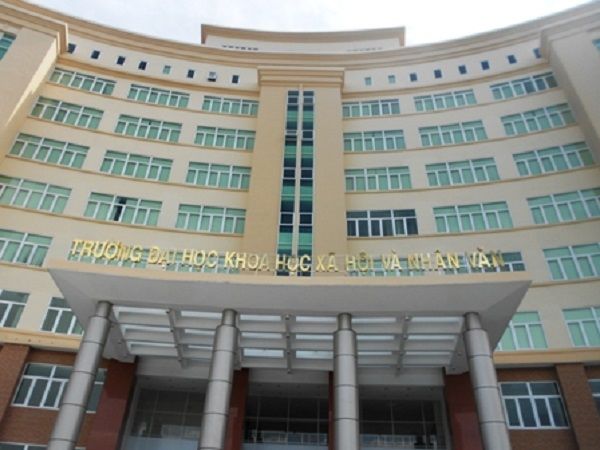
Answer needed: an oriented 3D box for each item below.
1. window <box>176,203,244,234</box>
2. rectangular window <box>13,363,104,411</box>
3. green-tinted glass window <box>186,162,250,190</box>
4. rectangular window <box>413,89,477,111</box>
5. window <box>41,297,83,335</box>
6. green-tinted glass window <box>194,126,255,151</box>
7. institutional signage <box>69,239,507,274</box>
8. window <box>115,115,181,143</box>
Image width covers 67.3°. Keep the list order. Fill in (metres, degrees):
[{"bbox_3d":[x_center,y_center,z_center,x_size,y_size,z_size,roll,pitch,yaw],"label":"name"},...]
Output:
[{"bbox_3d":[-5.671,-0.378,28.959,4.344,1.870,0.150,5,-35,-3],"label":"window"},{"bbox_3d":[-11.635,7.918,21.973,3.754,2.016,0.200,8,-35,-8],"label":"rectangular window"},{"bbox_3d":[-5.550,-3.381,31.030,4.344,1.870,0.150,5,-35,-3],"label":"green-tinted glass window"},{"bbox_3d":[10.873,-9.245,33.690,4.339,1.545,0.200,-5,-35,11],"label":"rectangular window"},{"bbox_3d":[-11.324,5.058,24.273,4.380,1.890,0.150,8,-35,-8],"label":"window"},{"bbox_3d":[-5.395,-6.286,32.773,4.261,1.812,0.200,4,-35,-3],"label":"green-tinted glass window"},{"bbox_3d":[-0.538,1.283,18.073,17.065,1.058,0.825,1,-35,1],"label":"institutional signage"},{"bbox_3d":[-10.840,-6.970,32.567,4.380,1.870,0.150,8,-35,-8],"label":"window"}]

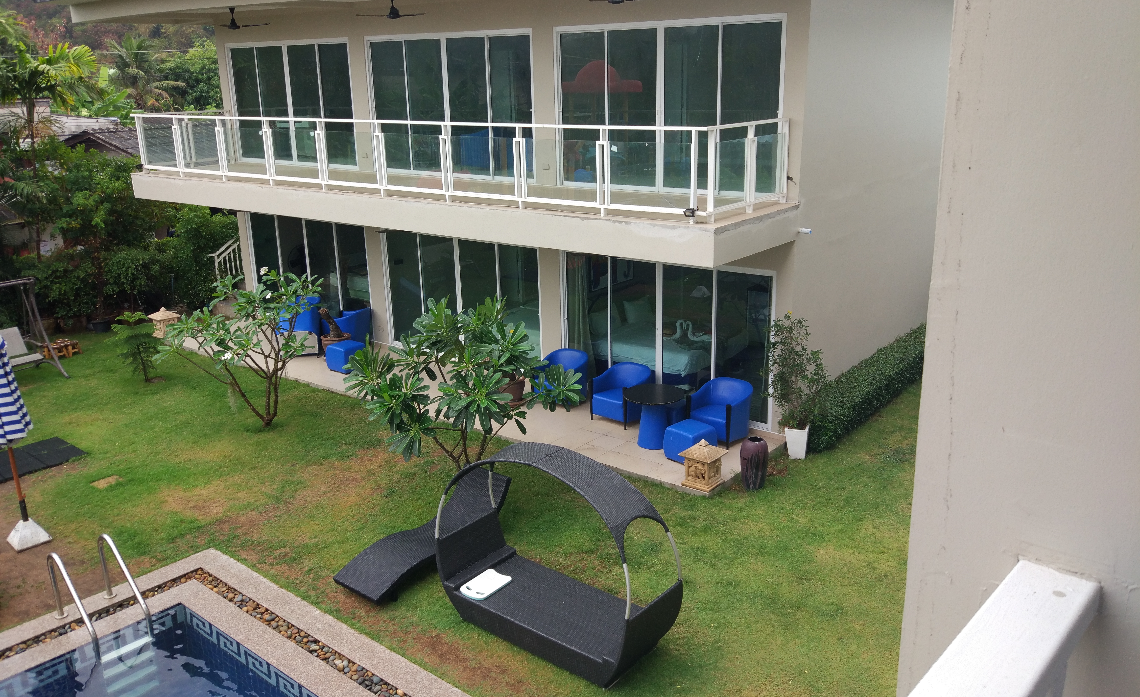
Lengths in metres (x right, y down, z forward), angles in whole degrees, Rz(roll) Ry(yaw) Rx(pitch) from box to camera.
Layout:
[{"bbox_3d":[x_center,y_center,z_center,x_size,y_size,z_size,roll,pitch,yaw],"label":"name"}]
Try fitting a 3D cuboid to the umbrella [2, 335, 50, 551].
[{"bbox_3d":[-5.916,0.826,9.723,0.515,2.622,0.515,11,19,35],"label":"umbrella"}]

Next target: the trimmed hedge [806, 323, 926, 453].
[{"bbox_3d":[5.063,0.408,14.713,0.589,0.515,6.440,11,19,35],"label":"trimmed hedge"}]

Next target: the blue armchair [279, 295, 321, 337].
[{"bbox_3d":[-5.089,-0.512,17.445,0.644,0.800,0.644,11,19,35],"label":"blue armchair"}]

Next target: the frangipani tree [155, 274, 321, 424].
[{"bbox_3d":[-4.618,0.060,12.983,2.150,2.260,1.950,-7,17,-18],"label":"frangipani tree"}]

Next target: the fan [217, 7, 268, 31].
[{"bbox_3d":[-5.662,-5.535,15.500,1.150,0.360,1.120,11,20,35],"label":"fan"}]

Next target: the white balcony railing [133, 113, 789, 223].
[{"bbox_3d":[-2.551,-3.005,14.025,11.700,1.040,1.940,11,21,36],"label":"white balcony railing"}]

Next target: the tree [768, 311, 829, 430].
[{"bbox_3d":[2.950,0.314,11.740,0.700,1.530,0.680,11,21,36],"label":"tree"}]

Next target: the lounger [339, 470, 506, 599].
[{"bbox_3d":[-1.448,1.863,9.367,0.660,0.750,1.850,13,21,39],"label":"lounger"}]

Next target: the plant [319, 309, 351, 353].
[{"bbox_3d":[-4.157,-0.252,16.293,0.552,0.902,0.534,11,19,35],"label":"plant"}]

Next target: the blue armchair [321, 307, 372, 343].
[{"bbox_3d":[-3.980,-0.358,16.750,0.680,0.760,0.720,4,18,18],"label":"blue armchair"}]

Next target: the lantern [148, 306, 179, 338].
[{"bbox_3d":[-7.933,-0.525,17.957,0.432,0.552,0.432,11,19,35],"label":"lantern"}]

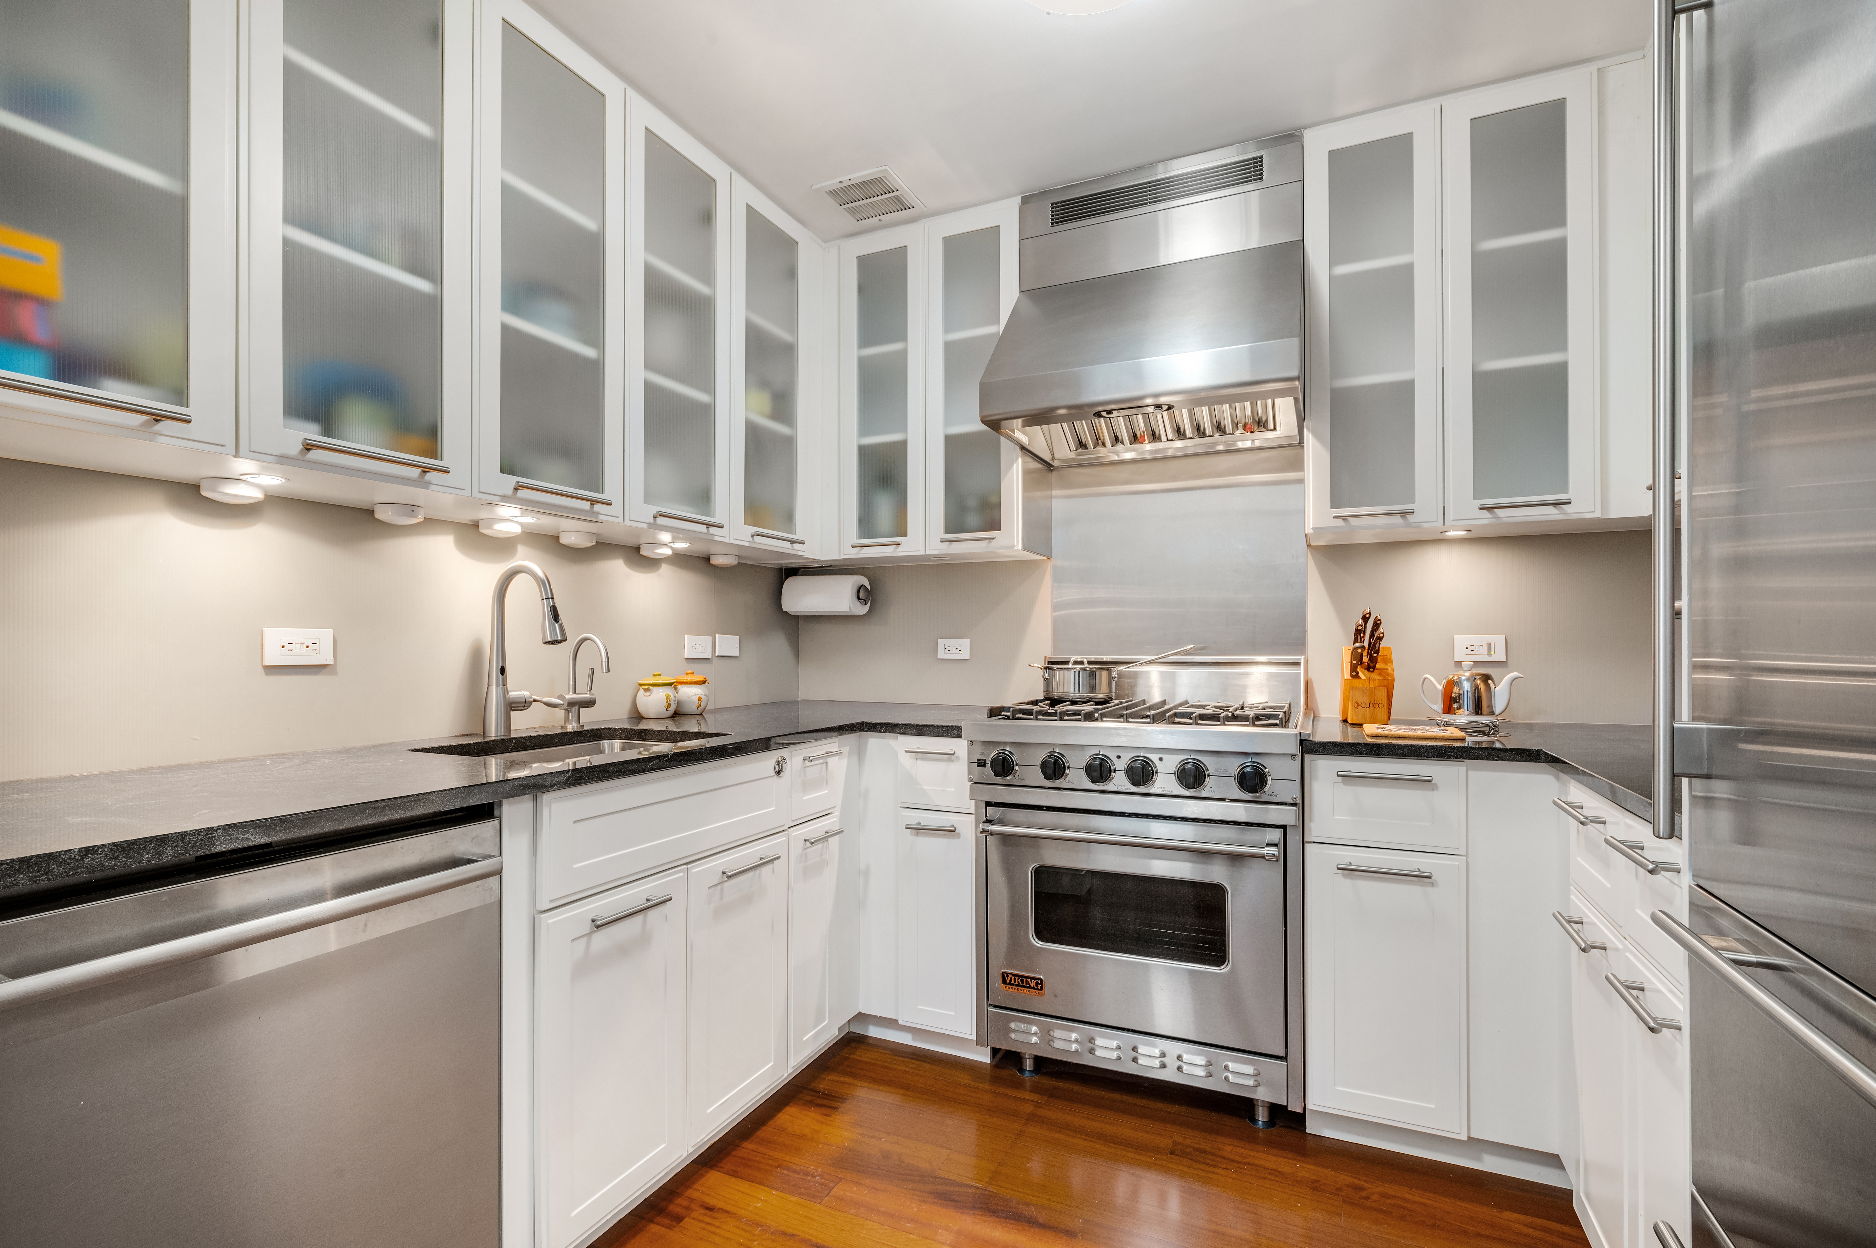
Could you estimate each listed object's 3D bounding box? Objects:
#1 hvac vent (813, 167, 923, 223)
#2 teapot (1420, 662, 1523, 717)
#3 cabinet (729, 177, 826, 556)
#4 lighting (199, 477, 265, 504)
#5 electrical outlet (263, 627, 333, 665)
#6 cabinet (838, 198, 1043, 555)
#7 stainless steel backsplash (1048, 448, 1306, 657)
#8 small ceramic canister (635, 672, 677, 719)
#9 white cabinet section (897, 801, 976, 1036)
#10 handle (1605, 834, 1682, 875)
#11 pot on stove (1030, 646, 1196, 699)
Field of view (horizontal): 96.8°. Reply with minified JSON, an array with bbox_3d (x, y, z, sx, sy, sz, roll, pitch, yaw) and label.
[{"bbox_3d":[-0.198,-1.252,2.462,0.250,0.015,0.250,-1,-1,25],"label":"hvac vent"},{"bbox_3d":[1.320,0.162,2.065,0.219,0.137,0.118,-1,-1,25],"label":"teapot"},{"bbox_3d":[-0.600,-0.714,2.511,0.307,1.007,0.465,0,-1,24],"label":"cabinet"},{"bbox_3d":[-1.189,-0.222,1.407,0.080,0.029,0.080,0,-1,24],"label":"lighting"},{"bbox_3d":[-1.276,0.046,1.669,0.010,0.072,0.124,-1,-1,25],"label":"electrical outlet"},{"bbox_3d":[0.024,-0.714,2.667,0.618,1.014,0.330,0,-1,24],"label":"cabinet"},{"bbox_3d":[0.712,-0.205,2.553,0.757,0.625,0.014,-1,-1,25],"label":"stainless steel backsplash"},{"bbox_3d":[-0.815,0.204,2.415,0.113,0.135,0.113,0,-1,-19],"label":"small ceramic canister"},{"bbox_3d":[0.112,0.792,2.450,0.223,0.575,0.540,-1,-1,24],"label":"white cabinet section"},{"bbox_3d":[0.943,0.311,1.119,0.035,0.015,0.193,0,-1,24],"label":"handle"},{"bbox_3d":[0.503,0.138,2.417,0.473,0.158,0.205,0,-1,9],"label":"pot on stove"}]

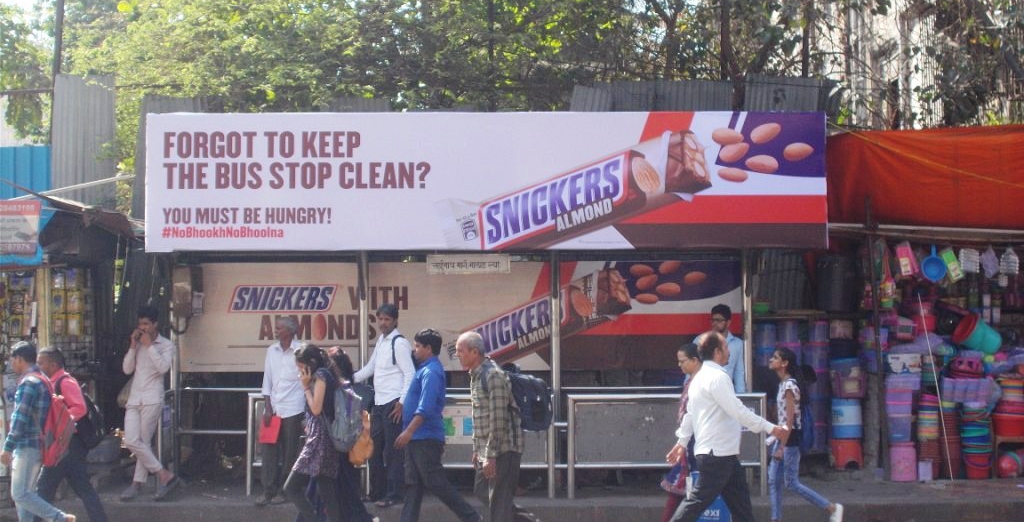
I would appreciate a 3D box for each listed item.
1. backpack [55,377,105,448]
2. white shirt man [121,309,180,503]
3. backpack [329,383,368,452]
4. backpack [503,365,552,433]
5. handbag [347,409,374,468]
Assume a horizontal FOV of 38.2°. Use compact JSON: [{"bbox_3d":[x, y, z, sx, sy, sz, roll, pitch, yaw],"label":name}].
[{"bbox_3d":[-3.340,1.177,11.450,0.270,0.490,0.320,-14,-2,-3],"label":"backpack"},{"bbox_3d":[-3.100,1.219,12.650,0.480,1.670,0.380,-1,-3,19],"label":"white shirt man"},{"bbox_3d":[-1.209,1.153,10.900,0.250,0.460,0.310,-5,-3,-6],"label":"backpack"},{"bbox_3d":[0.112,0.983,10.650,0.290,0.460,0.320,-10,-3,-5],"label":"backpack"},{"bbox_3d":[-1.138,1.338,11.150,0.220,0.420,0.140,1,-3,-20],"label":"handbag"}]

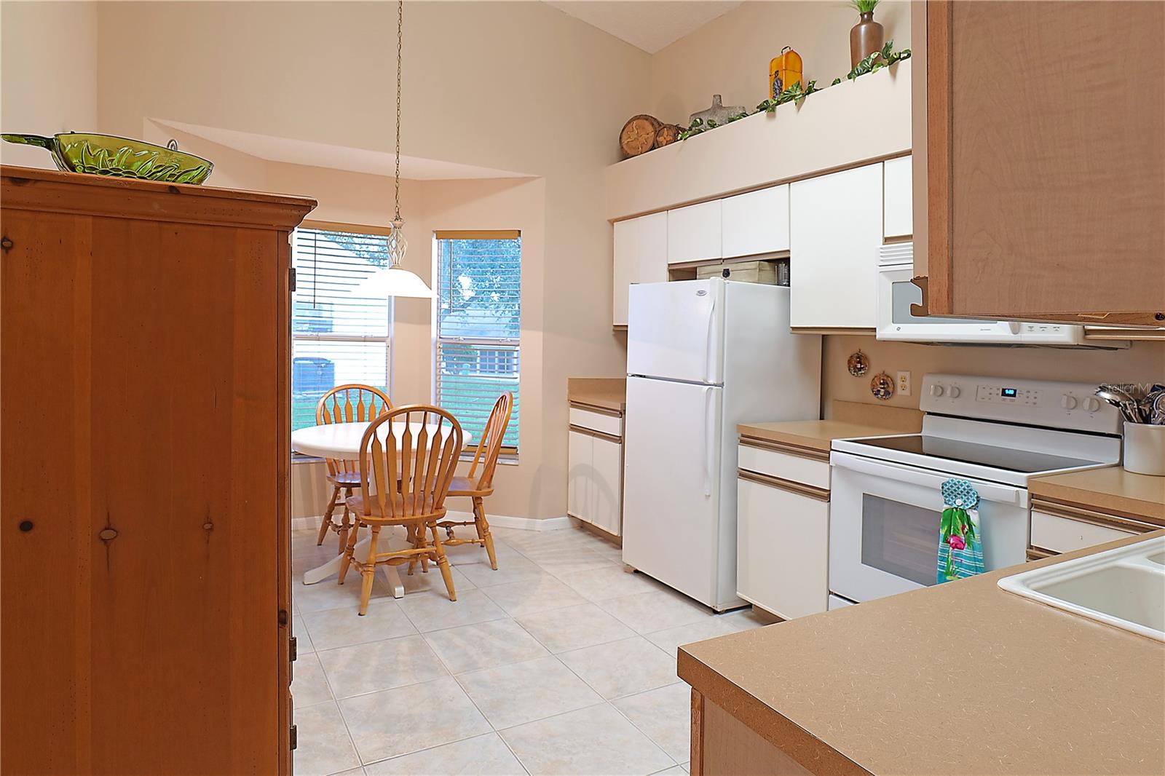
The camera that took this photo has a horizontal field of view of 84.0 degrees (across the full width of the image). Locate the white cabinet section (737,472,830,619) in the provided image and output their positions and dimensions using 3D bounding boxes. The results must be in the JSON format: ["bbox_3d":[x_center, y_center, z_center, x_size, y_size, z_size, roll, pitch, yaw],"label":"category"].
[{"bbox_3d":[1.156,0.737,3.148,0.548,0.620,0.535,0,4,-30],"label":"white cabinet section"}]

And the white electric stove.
[{"bbox_3d":[1.498,0.571,2.585,0.690,1.198,0.765,-2,6,-32],"label":"white electric stove"}]

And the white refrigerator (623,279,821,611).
[{"bbox_3d":[0.751,0.251,3.579,0.740,1.630,0.749,-2,6,-32],"label":"white refrigerator"}]

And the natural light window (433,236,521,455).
[{"bbox_3d":[-0.724,-0.306,4.443,0.634,1.536,0.090,2,5,13],"label":"natural light window"}]

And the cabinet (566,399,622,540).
[{"bbox_3d":[0.380,0.523,4.439,0.680,0.824,0.607,-2,6,-32],"label":"cabinet"}]

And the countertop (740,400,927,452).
[{"bbox_3d":[1.189,0.165,3.104,0.690,0.155,0.509,-2,6,-32],"label":"countertop"}]

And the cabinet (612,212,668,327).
[{"bbox_3d":[0.530,-0.779,4.455,0.343,0.729,0.594,-2,6,-32],"label":"cabinet"}]

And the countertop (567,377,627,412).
[{"bbox_3d":[0.386,0.036,4.388,0.700,0.155,0.617,-2,6,-32],"label":"countertop"}]

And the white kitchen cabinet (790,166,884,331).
[{"bbox_3d":[1.332,-0.649,3.163,0.343,0.729,0.514,-2,6,-32],"label":"white kitchen cabinet"}]

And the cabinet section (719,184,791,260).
[{"bbox_3d":[1.073,-0.896,3.602,0.295,0.338,0.501,0,4,-30],"label":"cabinet section"}]

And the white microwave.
[{"bbox_3d":[1.656,-0.388,2.588,0.410,0.408,0.762,-2,6,-32],"label":"white microwave"}]

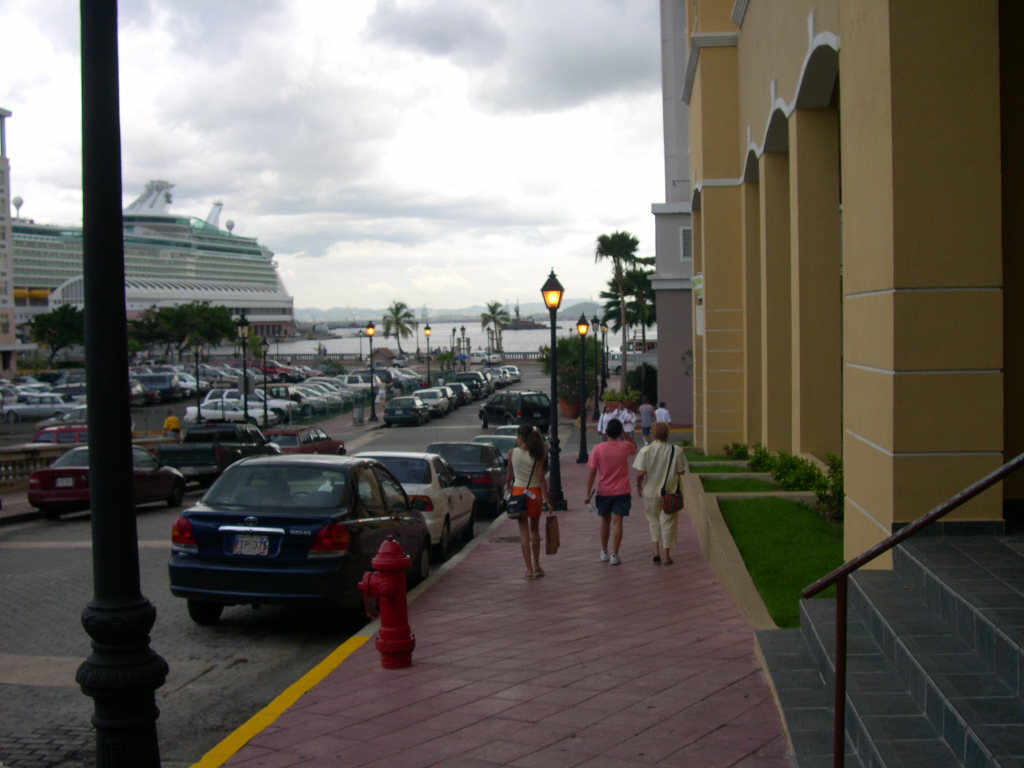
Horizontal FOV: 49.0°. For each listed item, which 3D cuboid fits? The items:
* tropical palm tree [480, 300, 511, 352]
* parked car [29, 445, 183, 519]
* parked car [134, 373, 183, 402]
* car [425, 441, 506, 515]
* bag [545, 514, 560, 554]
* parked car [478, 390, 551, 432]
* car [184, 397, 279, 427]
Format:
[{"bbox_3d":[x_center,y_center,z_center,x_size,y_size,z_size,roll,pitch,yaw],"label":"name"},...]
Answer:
[{"bbox_3d":[-2.148,-7.129,149.788,4.000,8.000,4.000,-1,3,6],"label":"tropical palm tree"},{"bbox_3d":[-8.254,1.973,23.400,1.680,1.370,4.250,-1,0,5],"label":"parked car"},{"bbox_3d":[-25.037,0.172,77.000,4.600,1.850,1.850,-1,3,7],"label":"parked car"},{"bbox_3d":[-0.891,1.763,22.115,1.690,1.350,4.500,-1,-1,6],"label":"car"},{"bbox_3d":[0.434,1.613,12.050,0.140,0.420,0.280,-1,3,6],"label":"bag"},{"bbox_3d":[0.080,1.174,47.967,1.780,1.700,4.600,-3,2,-22],"label":"parked car"},{"bbox_3d":[-13.974,1.435,56.000,4.450,1.300,1.700,-1,3,9],"label":"car"}]

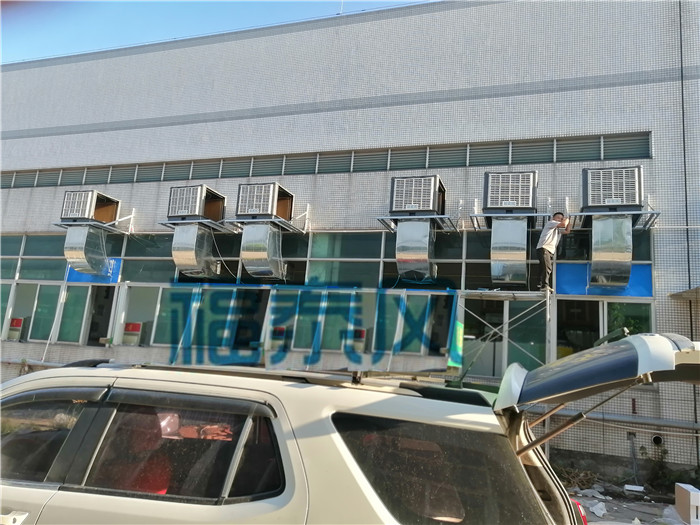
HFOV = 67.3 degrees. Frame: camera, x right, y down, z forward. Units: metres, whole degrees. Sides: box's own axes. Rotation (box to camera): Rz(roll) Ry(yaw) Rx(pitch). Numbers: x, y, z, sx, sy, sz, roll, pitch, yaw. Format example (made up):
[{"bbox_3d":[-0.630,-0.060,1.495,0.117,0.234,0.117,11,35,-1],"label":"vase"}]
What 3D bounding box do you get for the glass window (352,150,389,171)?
[{"bbox_3d":[0.524,-2.560,13.303,0.966,0.529,0.080,1,-10,18],"label":"glass window"}]

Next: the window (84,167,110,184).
[{"bbox_3d":[-7.709,-2.649,16.057,0.975,0.512,0.080,1,-10,18],"label":"window"}]

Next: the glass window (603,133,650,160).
[{"bbox_3d":[6.249,-2.610,11.917,0.970,0.570,0.120,1,-11,19],"label":"glass window"}]

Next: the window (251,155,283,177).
[{"bbox_3d":[-2.282,-2.705,14.824,0.980,0.570,0.120,1,-11,19],"label":"window"}]

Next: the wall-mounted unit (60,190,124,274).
[{"bbox_3d":[-7.622,-0.851,15.463,1.082,2.223,1.206,1,-11,19],"label":"wall-mounted unit"}]

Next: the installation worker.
[{"bbox_3d":[4.284,-0.240,11.034,0.620,1.674,0.500,3,-10,9],"label":"installation worker"}]

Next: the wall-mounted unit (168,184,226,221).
[{"bbox_3d":[-4.089,-1.443,14.093,1.049,0.905,1.010,1,-10,19],"label":"wall-mounted unit"}]

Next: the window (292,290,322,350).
[{"bbox_3d":[-0.994,1.359,12.316,0.587,1.394,0.100,1,-10,18],"label":"window"}]

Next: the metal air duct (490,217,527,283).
[{"bbox_3d":[3.495,-0.231,11.492,0.717,1.278,0.940,1,-10,19],"label":"metal air duct"}]

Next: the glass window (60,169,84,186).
[{"bbox_3d":[-8.831,-2.726,16.762,0.961,0.635,0.080,1,-10,19],"label":"glass window"}]

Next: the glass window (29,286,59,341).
[{"bbox_3d":[-9.282,1.540,16.004,0.922,1.686,0.080,1,-11,19],"label":"glass window"}]

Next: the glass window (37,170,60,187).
[{"bbox_3d":[-9.561,-2.675,16.678,0.980,0.509,0.080,1,-10,18],"label":"glass window"}]

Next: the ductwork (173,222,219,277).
[{"bbox_3d":[-4.037,-0.274,13.747,0.694,1.310,0.980,1,-10,18],"label":"ductwork"}]

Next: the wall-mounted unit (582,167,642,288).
[{"bbox_3d":[5.328,-0.662,10.863,1.049,2.268,1.160,1,-10,19],"label":"wall-mounted unit"}]

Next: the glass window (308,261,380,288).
[{"bbox_3d":[-0.151,0.272,12.243,1.801,0.615,0.100,1,-10,18],"label":"glass window"}]

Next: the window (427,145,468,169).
[{"bbox_3d":[2.385,-2.583,12.811,0.987,0.568,0.080,1,-11,19],"label":"window"}]

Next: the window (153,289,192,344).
[{"bbox_3d":[-4.511,1.397,13.472,1.080,1.458,0.100,1,-10,18],"label":"window"}]

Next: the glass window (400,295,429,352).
[{"bbox_3d":[1.419,1.349,11.519,0.535,1.297,0.100,1,-10,18],"label":"glass window"}]

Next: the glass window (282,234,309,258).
[{"bbox_3d":[-1.929,-0.423,13.643,1.916,0.689,0.080,1,-10,18],"label":"glass window"}]

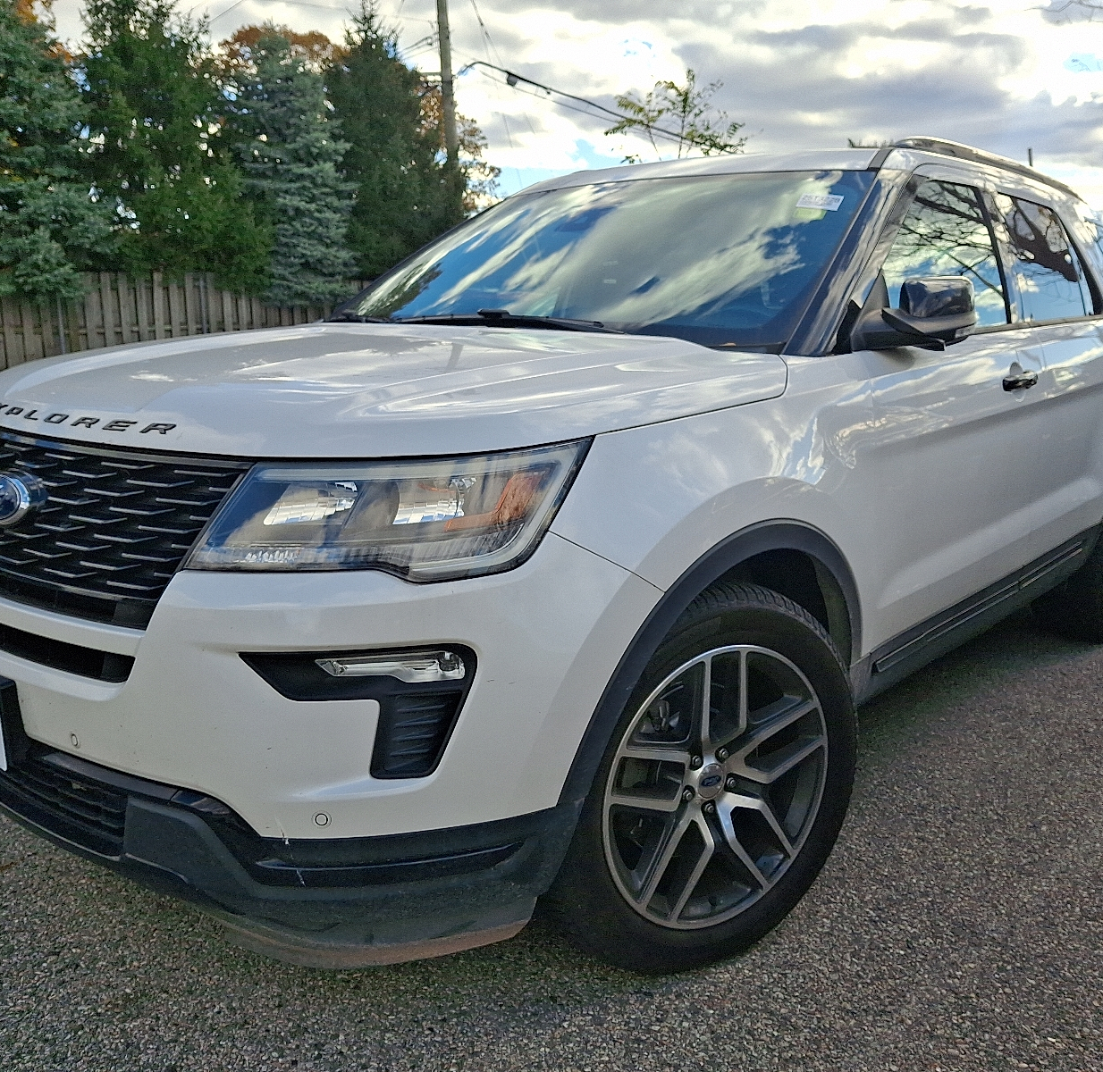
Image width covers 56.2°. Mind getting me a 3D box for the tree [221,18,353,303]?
[{"bbox_3d":[-5.376,-6.729,20.751,2.900,6.640,2.900,-3,11,-14],"label":"tree"}]

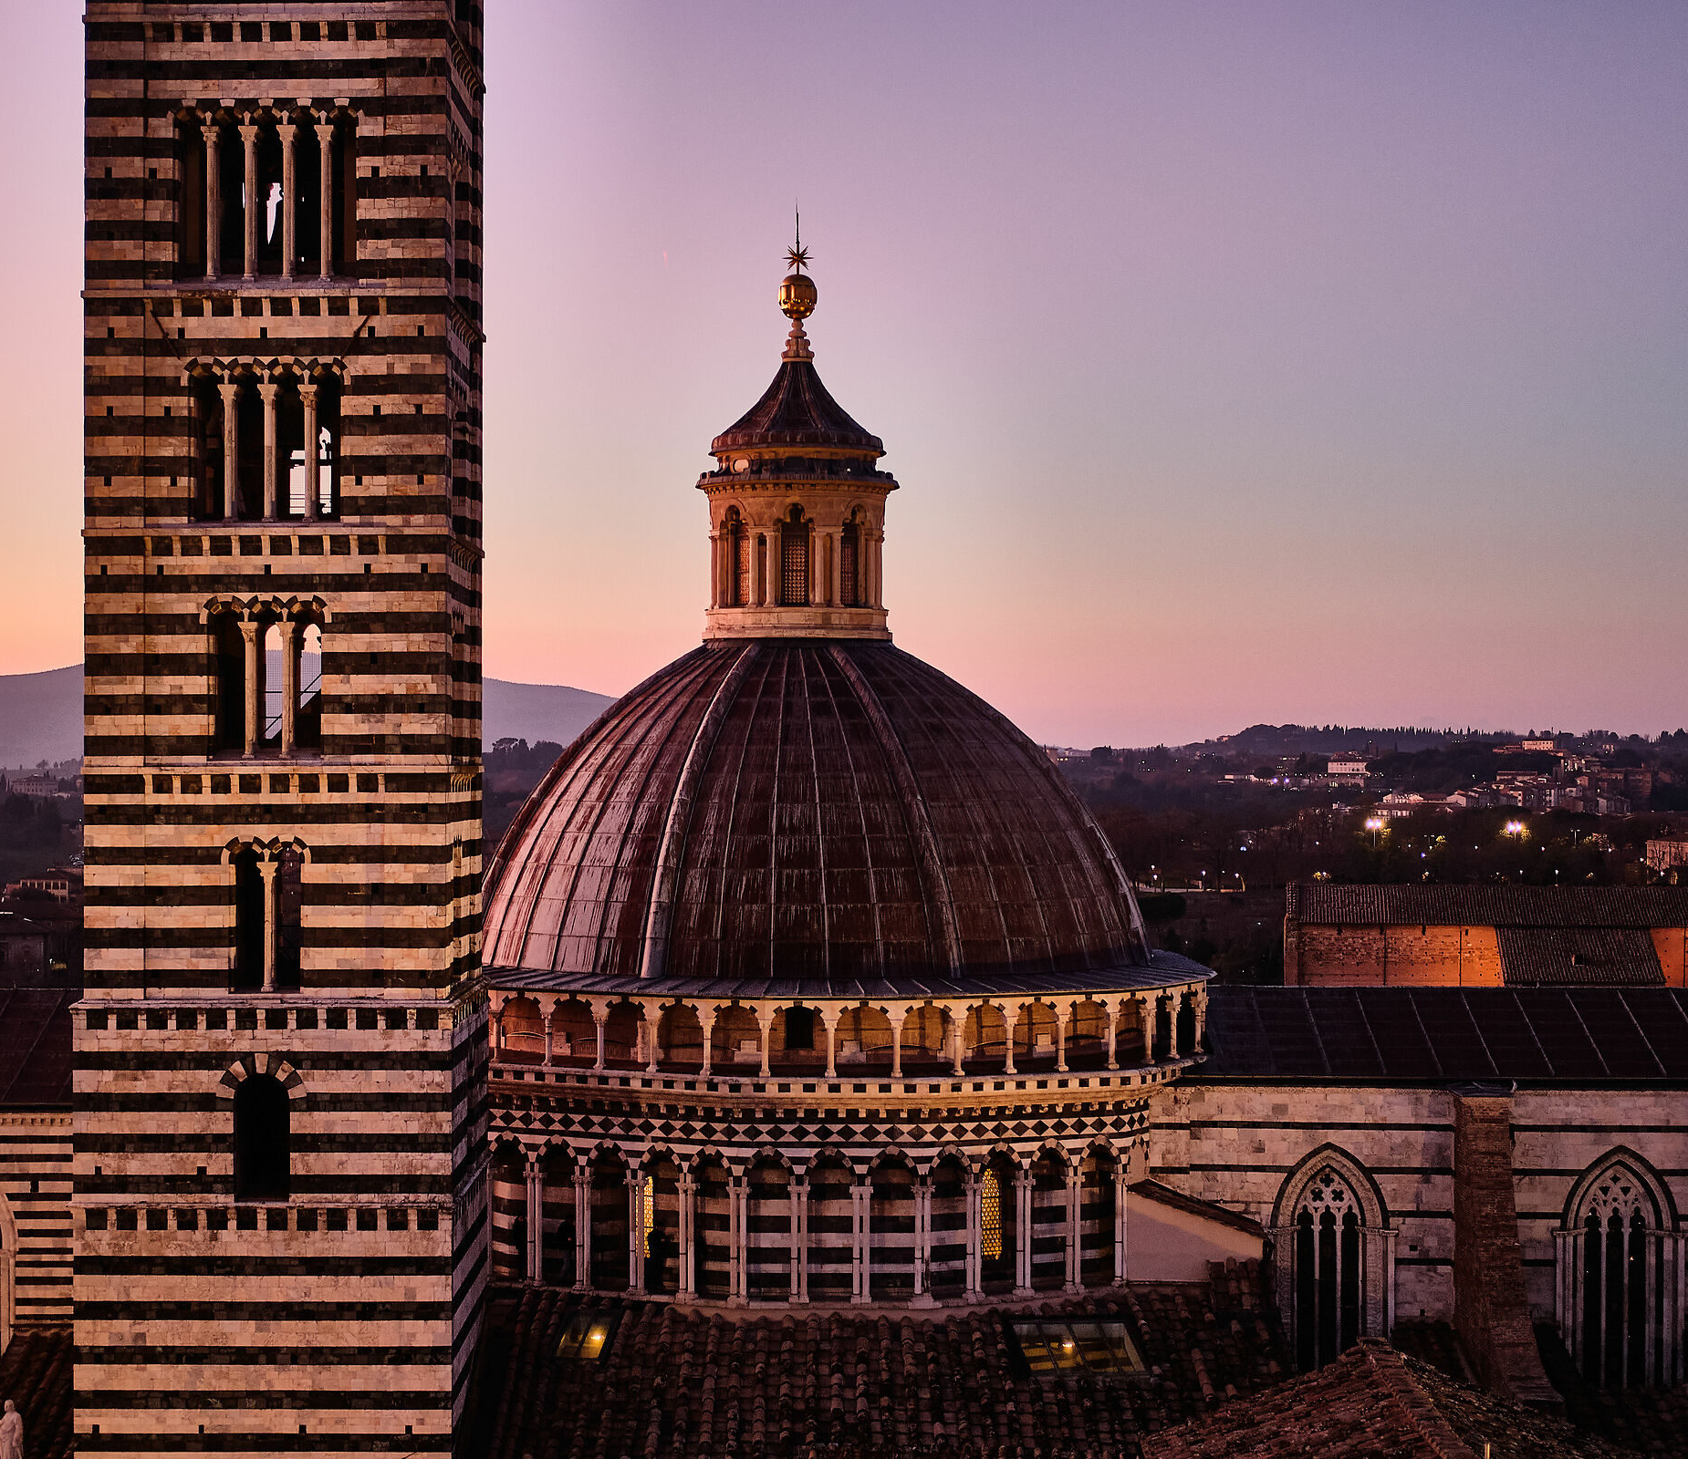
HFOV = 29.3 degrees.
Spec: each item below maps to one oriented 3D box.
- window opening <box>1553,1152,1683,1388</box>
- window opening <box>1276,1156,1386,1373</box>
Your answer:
[{"bbox_3d":[19.185,13.345,79.800,3.250,6.000,0.600,0,0,2],"label":"window opening"},{"bbox_3d":[12.109,13.370,80.200,3.150,6.000,0.600,0,0,2],"label":"window opening"}]

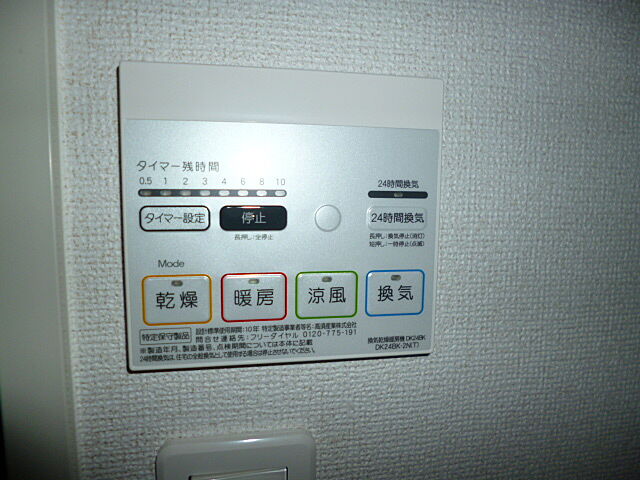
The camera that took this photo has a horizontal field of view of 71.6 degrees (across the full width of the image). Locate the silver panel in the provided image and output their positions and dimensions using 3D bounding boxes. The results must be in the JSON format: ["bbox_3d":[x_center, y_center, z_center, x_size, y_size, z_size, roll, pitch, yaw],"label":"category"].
[{"bbox_3d":[-0.013,0.002,0.191,0.131,0.099,0.010,0,5,-10],"label":"silver panel"}]

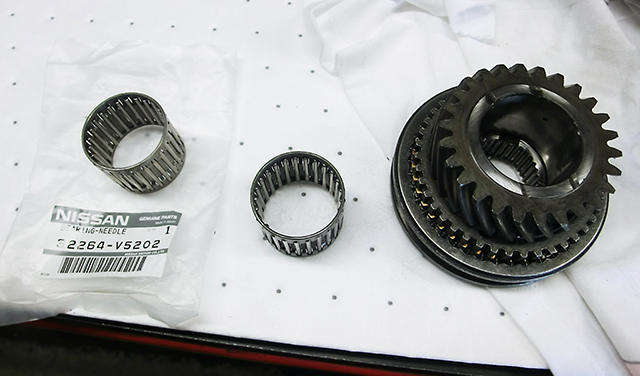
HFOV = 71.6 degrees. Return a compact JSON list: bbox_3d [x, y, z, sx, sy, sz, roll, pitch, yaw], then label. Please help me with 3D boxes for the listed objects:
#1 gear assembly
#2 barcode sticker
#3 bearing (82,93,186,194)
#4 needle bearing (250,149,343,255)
[{"bbox_3d":[0.086,-0.010,0.205,0.102,0.052,0.102,0,68,1],"label":"gear assembly"},{"bbox_3d":[-0.103,0.027,0.217,0.064,0.003,0.035,1,65,4],"label":"barcode sticker"},{"bbox_3d":[-0.095,-0.022,0.230,0.042,0.031,0.042,0,69,1],"label":"bearing"},{"bbox_3d":[-0.009,0.008,0.211,0.042,0.031,0.042,0,68,1],"label":"needle bearing"}]

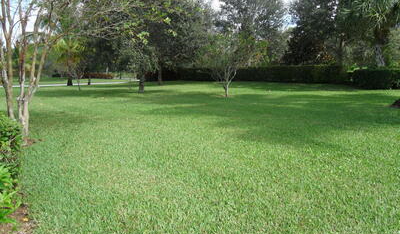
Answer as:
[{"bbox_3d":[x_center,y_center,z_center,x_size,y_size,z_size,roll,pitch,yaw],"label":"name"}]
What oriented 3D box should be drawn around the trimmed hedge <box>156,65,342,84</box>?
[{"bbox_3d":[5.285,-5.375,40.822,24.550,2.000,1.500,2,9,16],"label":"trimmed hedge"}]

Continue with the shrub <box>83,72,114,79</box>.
[{"bbox_3d":[-16.025,-6.608,52.091,4.780,1.200,1.800,0,8,0],"label":"shrub"}]

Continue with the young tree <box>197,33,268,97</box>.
[{"bbox_3d":[1.781,-2.888,18.275,4.000,3.560,3.800,0,8,0],"label":"young tree"}]

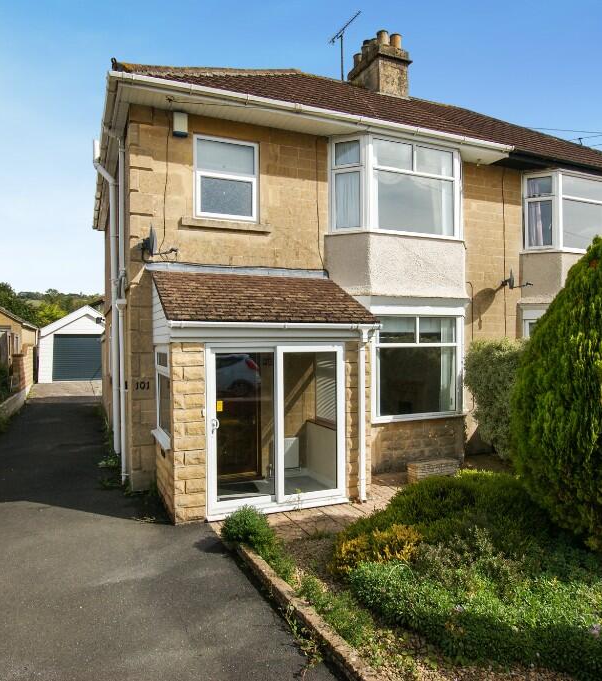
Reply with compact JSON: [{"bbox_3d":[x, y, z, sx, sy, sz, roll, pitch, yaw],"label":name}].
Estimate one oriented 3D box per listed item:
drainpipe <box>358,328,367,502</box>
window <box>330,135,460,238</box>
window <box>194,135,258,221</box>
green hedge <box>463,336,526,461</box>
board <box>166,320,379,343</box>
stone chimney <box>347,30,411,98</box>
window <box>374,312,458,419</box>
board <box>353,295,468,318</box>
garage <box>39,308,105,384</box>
[{"bbox_3d":[0.791,0.950,5.821,0.075,2.200,0.100,0,0,-21],"label":"drainpipe"},{"bbox_3d":[1.803,-2.508,7.635,2.650,1.580,0.420,0,0,-21],"label":"window"},{"bbox_3d":[-1.101,-2.352,6.709,0.980,1.220,0.090,0,0,-21],"label":"window"},{"bbox_3d":[3.661,1.030,8.100,1.250,2.080,1.050,0,0,-21],"label":"green hedge"},{"bbox_3d":[-0.226,-0.105,5.443,2.600,0.220,0.100,0,0,-21],"label":"board"},{"bbox_3d":[2.067,-6.980,12.040,0.950,1.680,1.500,0,0,-23],"label":"stone chimney"},{"bbox_3d":[1.938,0.391,7.540,1.800,1.700,0.150,0,0,-21],"label":"window"},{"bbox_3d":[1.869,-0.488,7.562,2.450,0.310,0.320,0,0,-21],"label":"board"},{"bbox_3d":[-10.525,0.209,22.517,3.900,3.400,5.500,0,0,-24],"label":"garage"}]

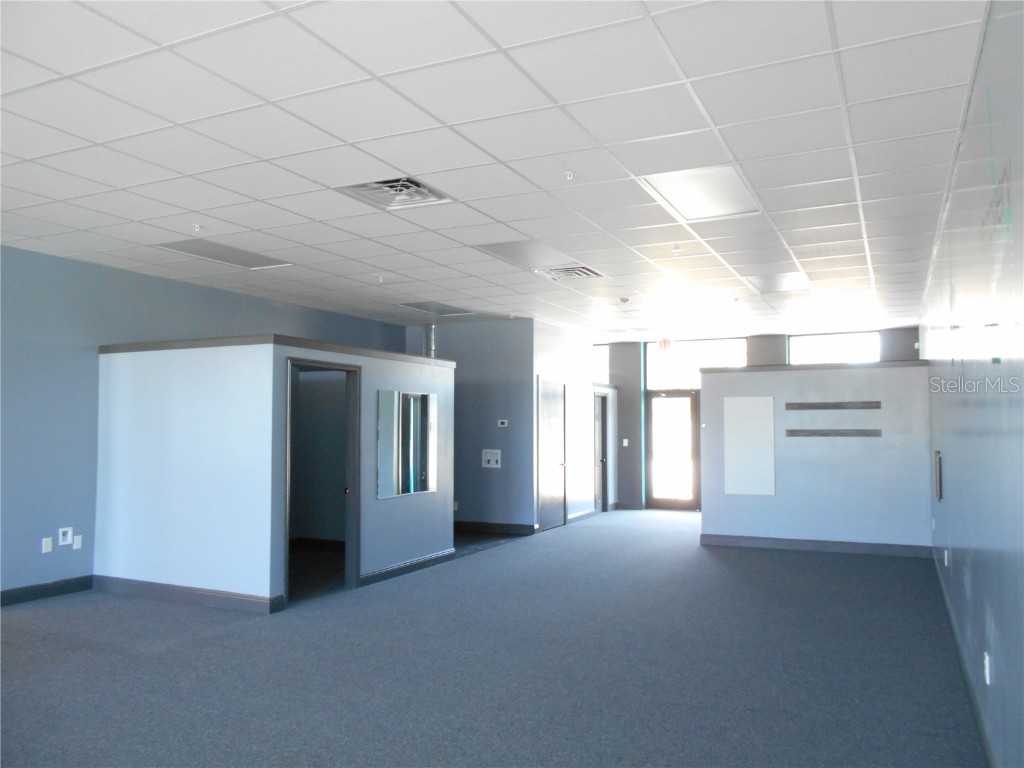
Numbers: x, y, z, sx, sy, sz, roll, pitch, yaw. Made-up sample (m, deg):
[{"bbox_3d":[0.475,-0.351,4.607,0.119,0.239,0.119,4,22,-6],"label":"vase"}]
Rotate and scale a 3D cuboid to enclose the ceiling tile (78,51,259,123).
[{"bbox_3d":[-1.548,-1.339,3.485,0.600,0.020,0.600,-1,-3,26],"label":"ceiling tile"}]

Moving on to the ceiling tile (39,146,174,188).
[{"bbox_3d":[-2.404,-1.293,4.572,0.605,0.020,0.605,-1,-3,26],"label":"ceiling tile"}]

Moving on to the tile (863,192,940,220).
[{"bbox_3d":[2.728,-1.228,5.378,0.510,0.020,0.600,-1,-3,26],"label":"tile"}]

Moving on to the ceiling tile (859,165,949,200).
[{"bbox_3d":[2.467,-1.255,4.843,0.510,0.020,0.600,-1,-3,26],"label":"ceiling tile"}]

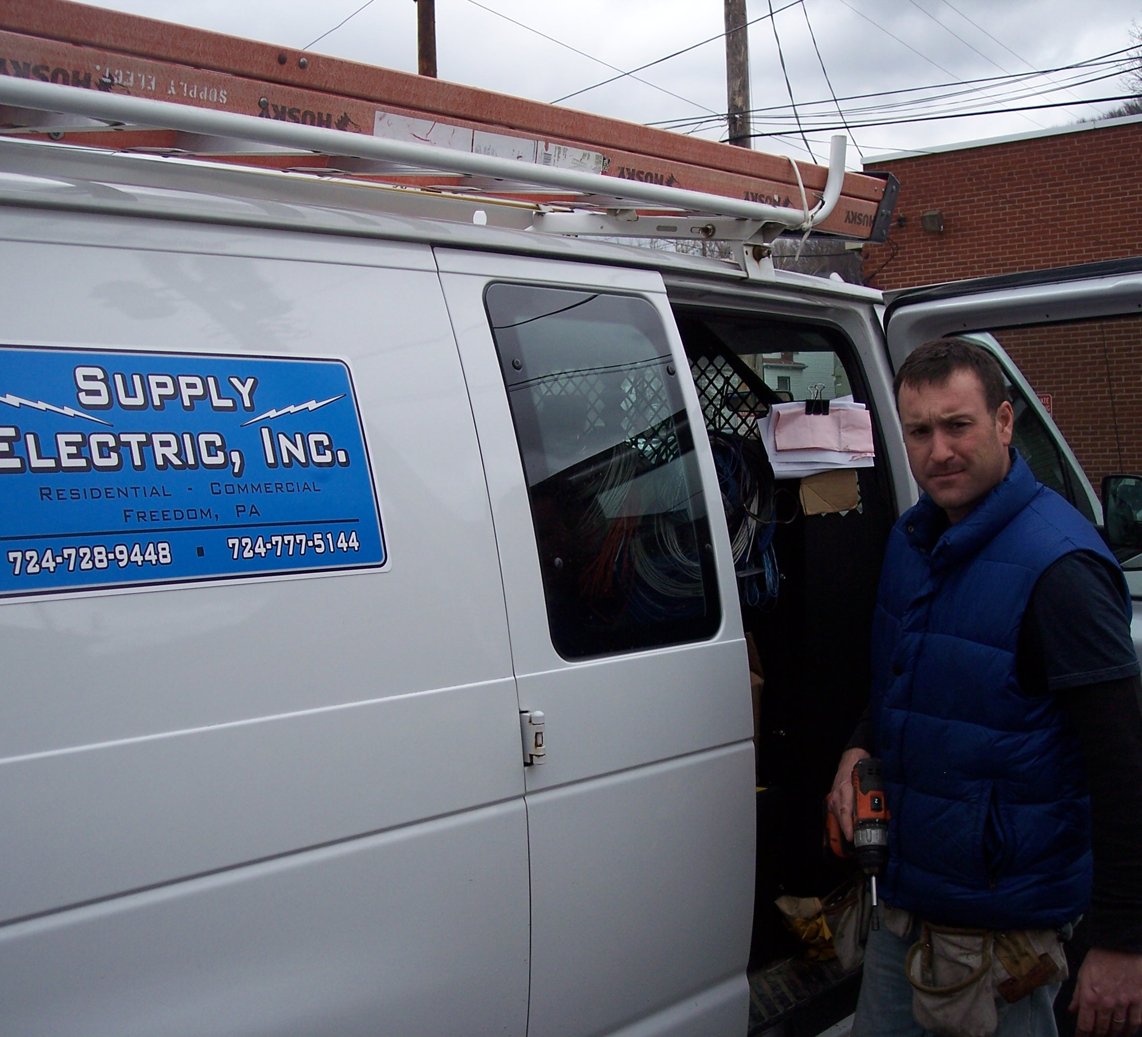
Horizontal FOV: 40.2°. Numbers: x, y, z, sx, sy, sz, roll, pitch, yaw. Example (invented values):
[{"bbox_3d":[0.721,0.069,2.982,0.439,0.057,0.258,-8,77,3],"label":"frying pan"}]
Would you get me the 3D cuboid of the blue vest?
[{"bbox_3d":[0.640,0.247,2.330,0.310,0.700,0.480,-2,2,-25],"label":"blue vest"}]

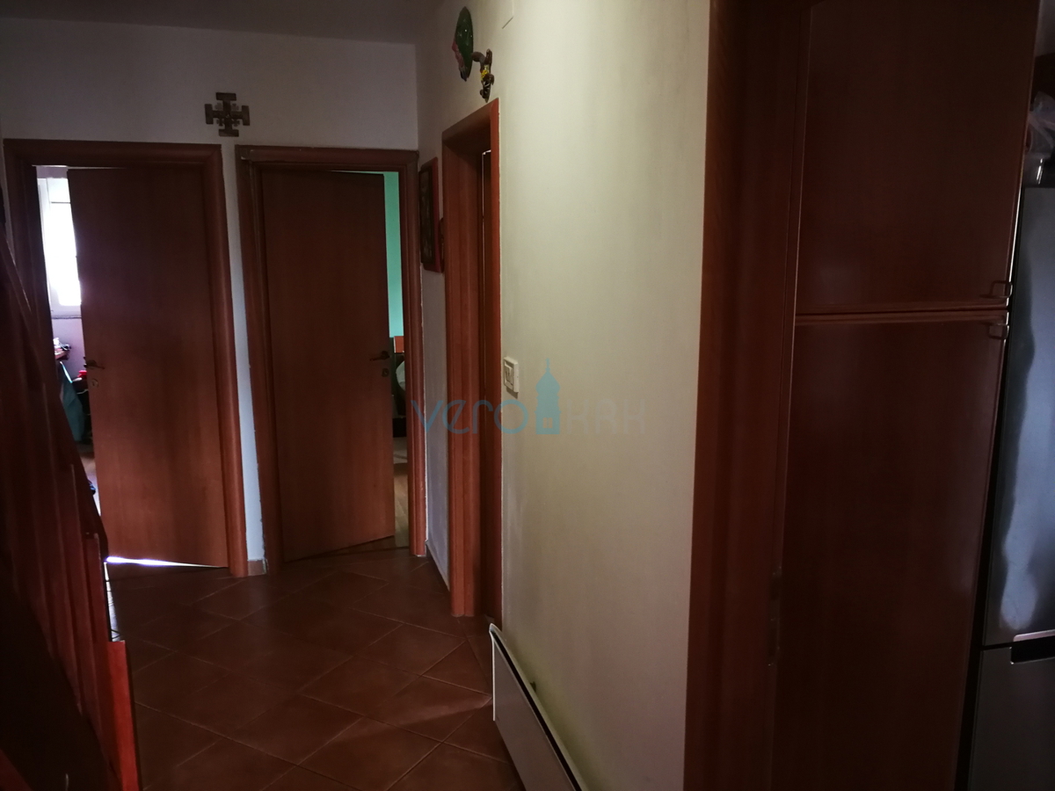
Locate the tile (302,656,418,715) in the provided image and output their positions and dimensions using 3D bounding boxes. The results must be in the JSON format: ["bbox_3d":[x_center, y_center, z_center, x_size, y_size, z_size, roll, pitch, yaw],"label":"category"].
[{"bbox_3d":[-0.648,1.115,3.173,0.330,0.010,0.330,5,11,28],"label":"tile"}]

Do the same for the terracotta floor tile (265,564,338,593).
[{"bbox_3d":[-1.200,0.933,4.217,0.330,0.010,0.330,5,11,28],"label":"terracotta floor tile"}]

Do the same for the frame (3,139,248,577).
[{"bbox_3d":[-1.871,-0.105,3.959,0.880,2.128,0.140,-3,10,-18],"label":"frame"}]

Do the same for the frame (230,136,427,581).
[{"bbox_3d":[-0.963,-0.158,4.202,0.840,2.118,0.140,-3,10,-16],"label":"frame"}]

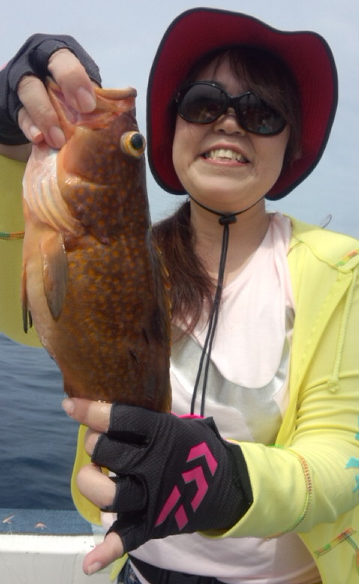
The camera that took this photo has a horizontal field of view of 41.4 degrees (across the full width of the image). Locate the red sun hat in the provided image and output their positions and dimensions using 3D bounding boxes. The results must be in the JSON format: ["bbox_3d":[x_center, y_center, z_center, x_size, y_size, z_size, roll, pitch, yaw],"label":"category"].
[{"bbox_3d":[0.095,-0.288,0.700,0.280,0.170,0.305,4,-31,9],"label":"red sun hat"}]

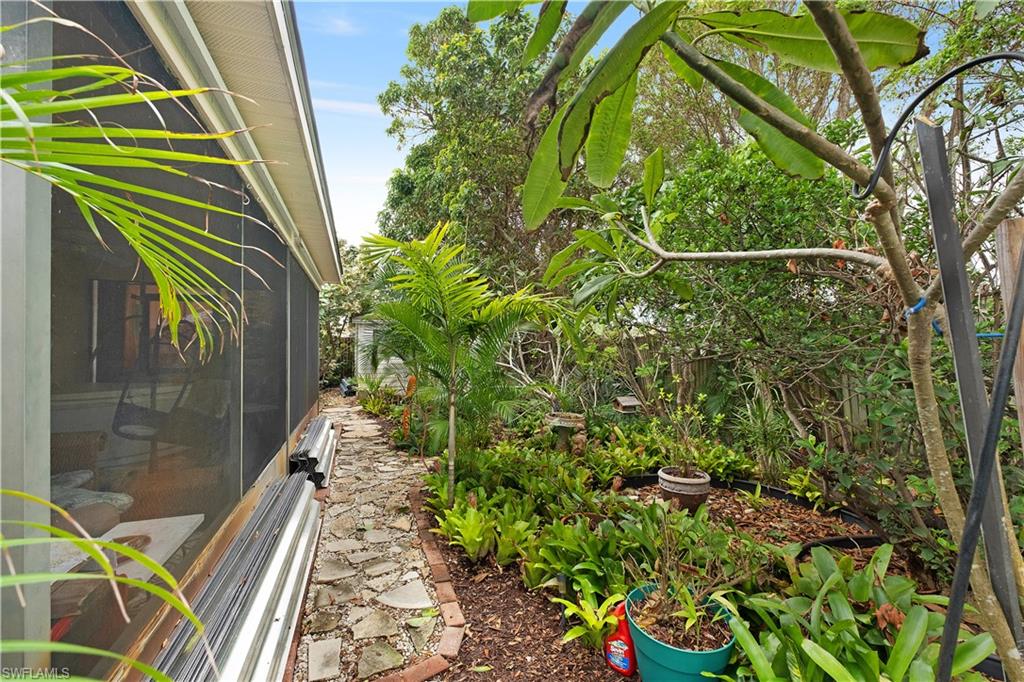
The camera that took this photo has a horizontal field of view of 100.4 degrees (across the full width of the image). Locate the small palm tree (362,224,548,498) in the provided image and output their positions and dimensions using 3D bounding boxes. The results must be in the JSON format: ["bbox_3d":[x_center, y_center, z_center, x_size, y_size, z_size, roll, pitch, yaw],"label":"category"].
[{"bbox_3d":[-0.495,0.205,3.620,1.450,2.400,1.400,0,-1,-20],"label":"small palm tree"}]

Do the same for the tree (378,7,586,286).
[{"bbox_3d":[-0.600,-2.650,9.200,4.400,7.900,4.300,0,-1,-20],"label":"tree"}]

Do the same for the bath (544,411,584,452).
[{"bbox_3d":[0.634,1.130,5.150,0.480,0.570,0.480,0,0,6],"label":"bath"}]

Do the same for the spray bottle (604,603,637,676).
[{"bbox_3d":[0.462,1.252,1.820,0.120,0.285,0.065,0,-1,37],"label":"spray bottle"}]

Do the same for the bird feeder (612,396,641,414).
[{"bbox_3d":[1.557,0.870,5.800,0.270,0.210,0.280,0,0,-12],"label":"bird feeder"}]

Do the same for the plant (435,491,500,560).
[{"bbox_3d":[-0.300,1.190,2.750,0.420,0.380,0.400,0,0,0],"label":"plant"}]

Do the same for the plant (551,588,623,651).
[{"bbox_3d":[0.345,1.265,1.950,0.310,0.260,0.290,0,0,0],"label":"plant"}]

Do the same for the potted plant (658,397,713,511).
[{"bbox_3d":[1.440,0.920,3.550,0.450,0.920,0.450,0,-1,20],"label":"potted plant"}]

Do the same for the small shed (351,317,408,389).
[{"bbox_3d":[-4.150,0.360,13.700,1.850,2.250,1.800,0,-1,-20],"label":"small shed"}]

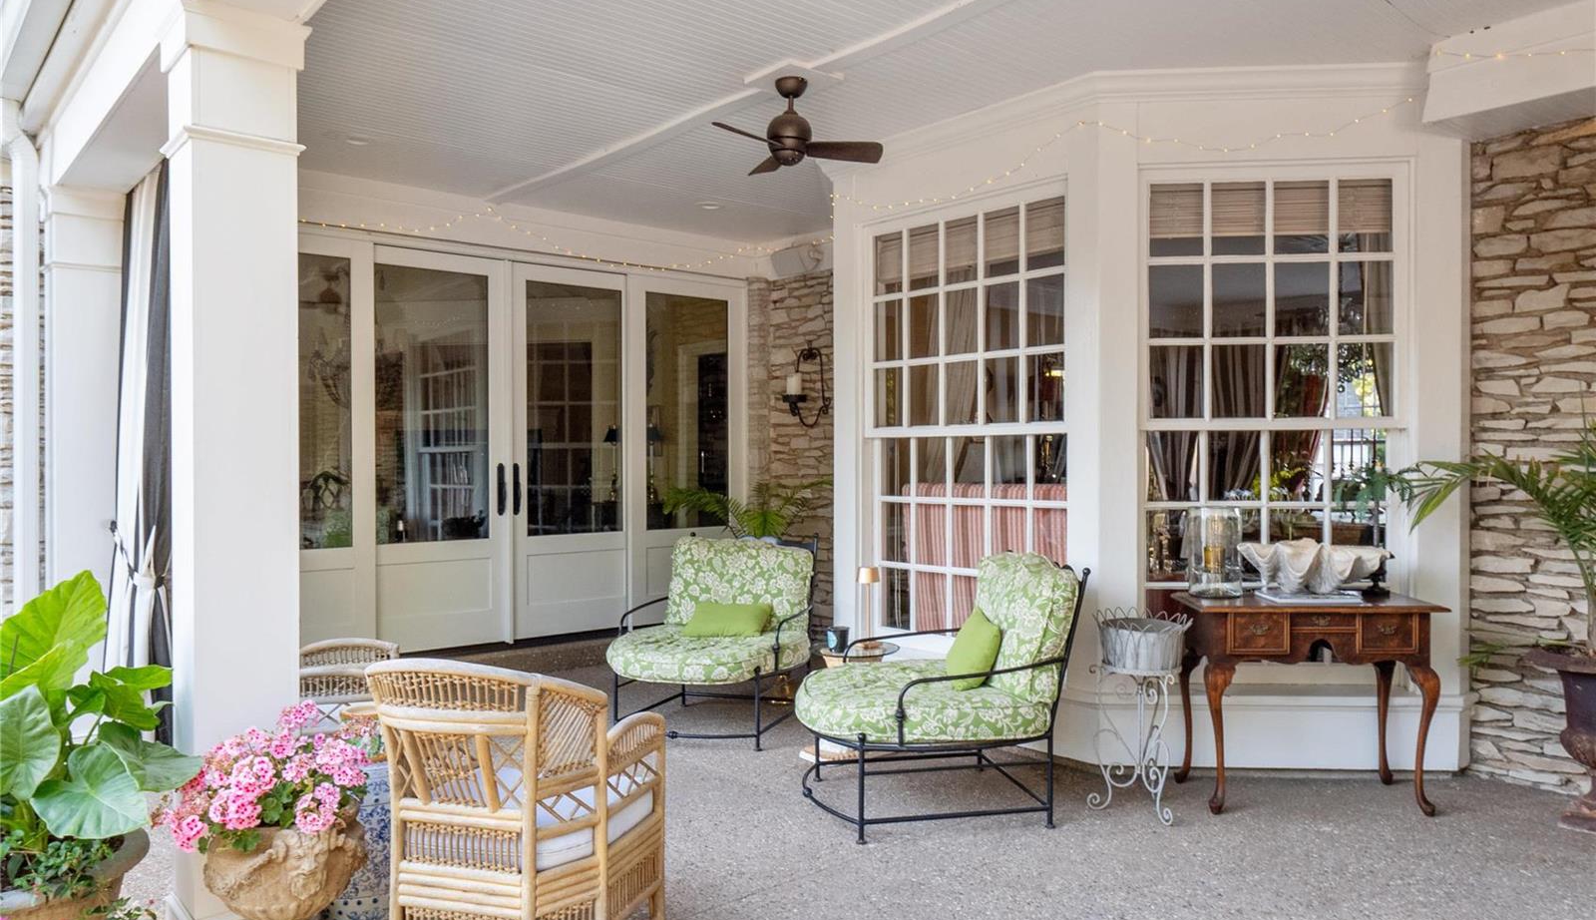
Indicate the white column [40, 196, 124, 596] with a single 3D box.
[{"bbox_3d":[-3.163,0.072,4.717,0.310,2.461,0.310,0,0,-41],"label":"white column"}]

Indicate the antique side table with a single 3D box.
[{"bbox_3d":[1.940,0.920,4.110,0.900,0.755,0.450,0,0,3],"label":"antique side table"}]

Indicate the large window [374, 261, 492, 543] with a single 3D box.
[{"bbox_3d":[-2.127,-0.319,6.212,0.690,1.600,0.050,0,0,-41],"label":"large window"}]

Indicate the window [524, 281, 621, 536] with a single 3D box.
[{"bbox_3d":[-1.466,-0.334,7.020,0.720,1.660,0.060,0,0,-41],"label":"window"}]

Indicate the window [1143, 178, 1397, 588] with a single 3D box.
[{"bbox_3d":[2.000,-0.166,4.501,1.050,2.050,0.100,0,0,4],"label":"window"}]

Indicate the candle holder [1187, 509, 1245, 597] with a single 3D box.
[{"bbox_3d":[1.657,0.361,4.220,0.208,0.345,0.208,0,0,3],"label":"candle holder"}]

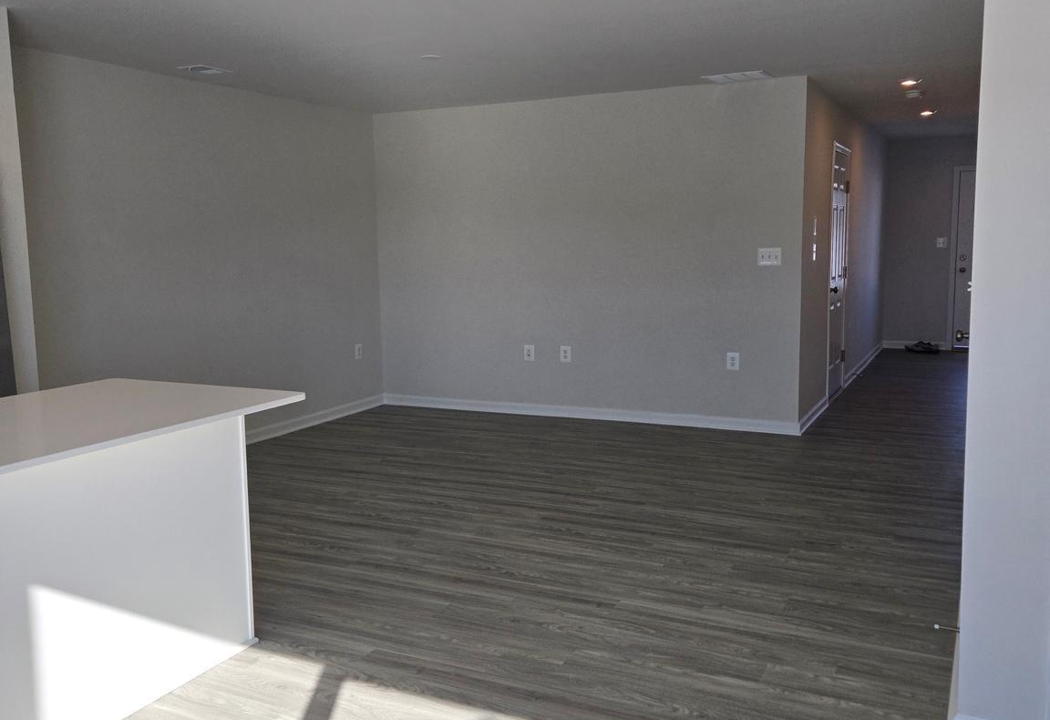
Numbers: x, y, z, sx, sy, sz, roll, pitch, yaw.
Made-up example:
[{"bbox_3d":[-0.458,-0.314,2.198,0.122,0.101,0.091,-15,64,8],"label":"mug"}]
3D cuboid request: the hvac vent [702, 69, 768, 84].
[{"bbox_3d":[1.421,-1.898,6.247,0.410,0.020,0.300,3,8,26],"label":"hvac vent"}]

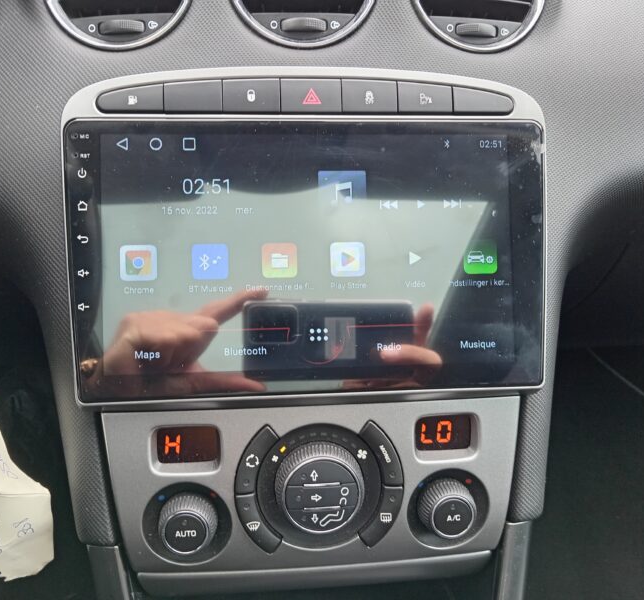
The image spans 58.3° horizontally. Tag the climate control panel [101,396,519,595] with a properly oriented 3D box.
[{"bbox_3d":[-0.005,0.095,0.283,0.204,0.090,0.038,-1,2,-5],"label":"climate control panel"}]

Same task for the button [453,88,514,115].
[{"bbox_3d":[0.081,-0.101,0.292,0.030,0.014,0.011,-1,-9,-5],"label":"button"}]

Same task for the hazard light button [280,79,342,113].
[{"bbox_3d":[-0.005,-0.101,0.285,0.029,0.017,0.011,-1,-9,-5],"label":"hazard light button"}]

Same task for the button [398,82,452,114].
[{"bbox_3d":[0.052,-0.101,0.290,0.028,0.015,0.011,-1,-9,-5],"label":"button"}]

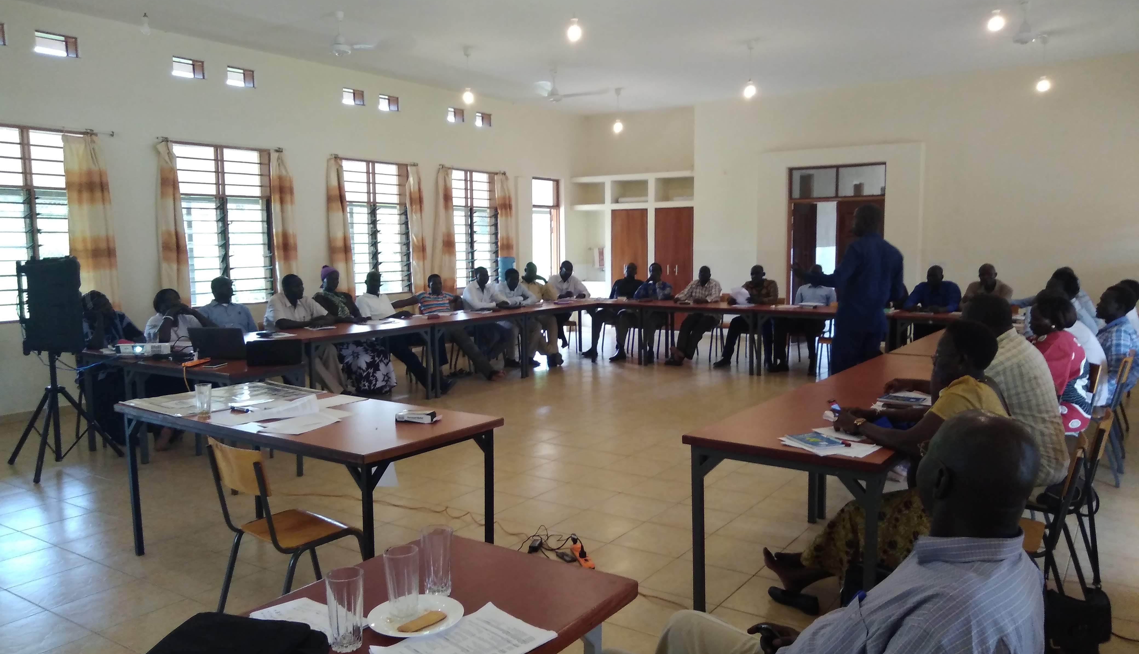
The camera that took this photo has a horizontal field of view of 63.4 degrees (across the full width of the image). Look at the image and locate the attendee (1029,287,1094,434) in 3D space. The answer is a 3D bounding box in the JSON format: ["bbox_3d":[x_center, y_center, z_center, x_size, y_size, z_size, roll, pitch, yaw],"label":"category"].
[{"bbox_3d":[2.397,0.412,4.911,0.700,1.220,0.500,3,6,36],"label":"attendee"}]

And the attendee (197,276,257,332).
[{"bbox_3d":[-3.003,0.167,8.267,0.800,1.240,0.580,4,7,42],"label":"attendee"}]

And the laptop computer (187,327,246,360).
[{"bbox_3d":[-2.265,0.102,6.107,0.350,0.205,0.330,1,5,11],"label":"laptop computer"}]

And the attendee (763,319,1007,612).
[{"bbox_3d":[1.314,0.565,3.713,0.970,1.220,0.500,3,6,32],"label":"attendee"}]

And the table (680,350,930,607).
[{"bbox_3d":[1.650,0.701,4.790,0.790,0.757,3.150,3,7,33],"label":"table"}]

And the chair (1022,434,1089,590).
[{"bbox_3d":[1.638,0.794,3.494,0.530,0.800,0.430,3,6,34],"label":"chair"}]

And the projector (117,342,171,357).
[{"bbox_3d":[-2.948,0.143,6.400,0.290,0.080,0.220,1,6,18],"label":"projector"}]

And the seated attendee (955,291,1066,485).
[{"bbox_3d":[1.786,0.495,4.186,0.600,1.280,0.820,-4,6,-32],"label":"seated attendee"}]

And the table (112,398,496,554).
[{"bbox_3d":[-1.261,0.751,4.314,1.840,0.740,0.810,3,6,36],"label":"table"}]

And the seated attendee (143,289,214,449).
[{"bbox_3d":[-3.144,0.283,7.400,0.540,1.170,0.800,-1,5,-6],"label":"seated attendee"}]

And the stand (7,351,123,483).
[{"bbox_3d":[-3.529,0.555,6.268,0.730,0.841,0.743,-2,5,-13],"label":"stand"}]

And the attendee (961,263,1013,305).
[{"bbox_3d":[4.251,-0.024,9.437,0.560,1.260,0.850,4,7,38],"label":"attendee"}]

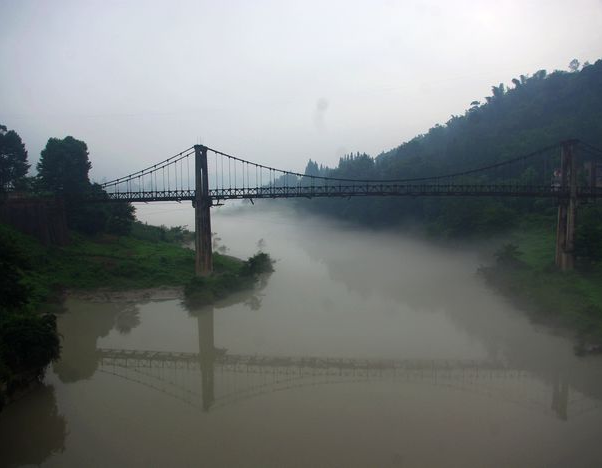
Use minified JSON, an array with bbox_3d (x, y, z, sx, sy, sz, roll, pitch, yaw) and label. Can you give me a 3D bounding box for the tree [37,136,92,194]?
[{"bbox_3d":[-67.520,-18.843,150.000,15.000,18.000,14.000,-1,4,0],"label":"tree"}]

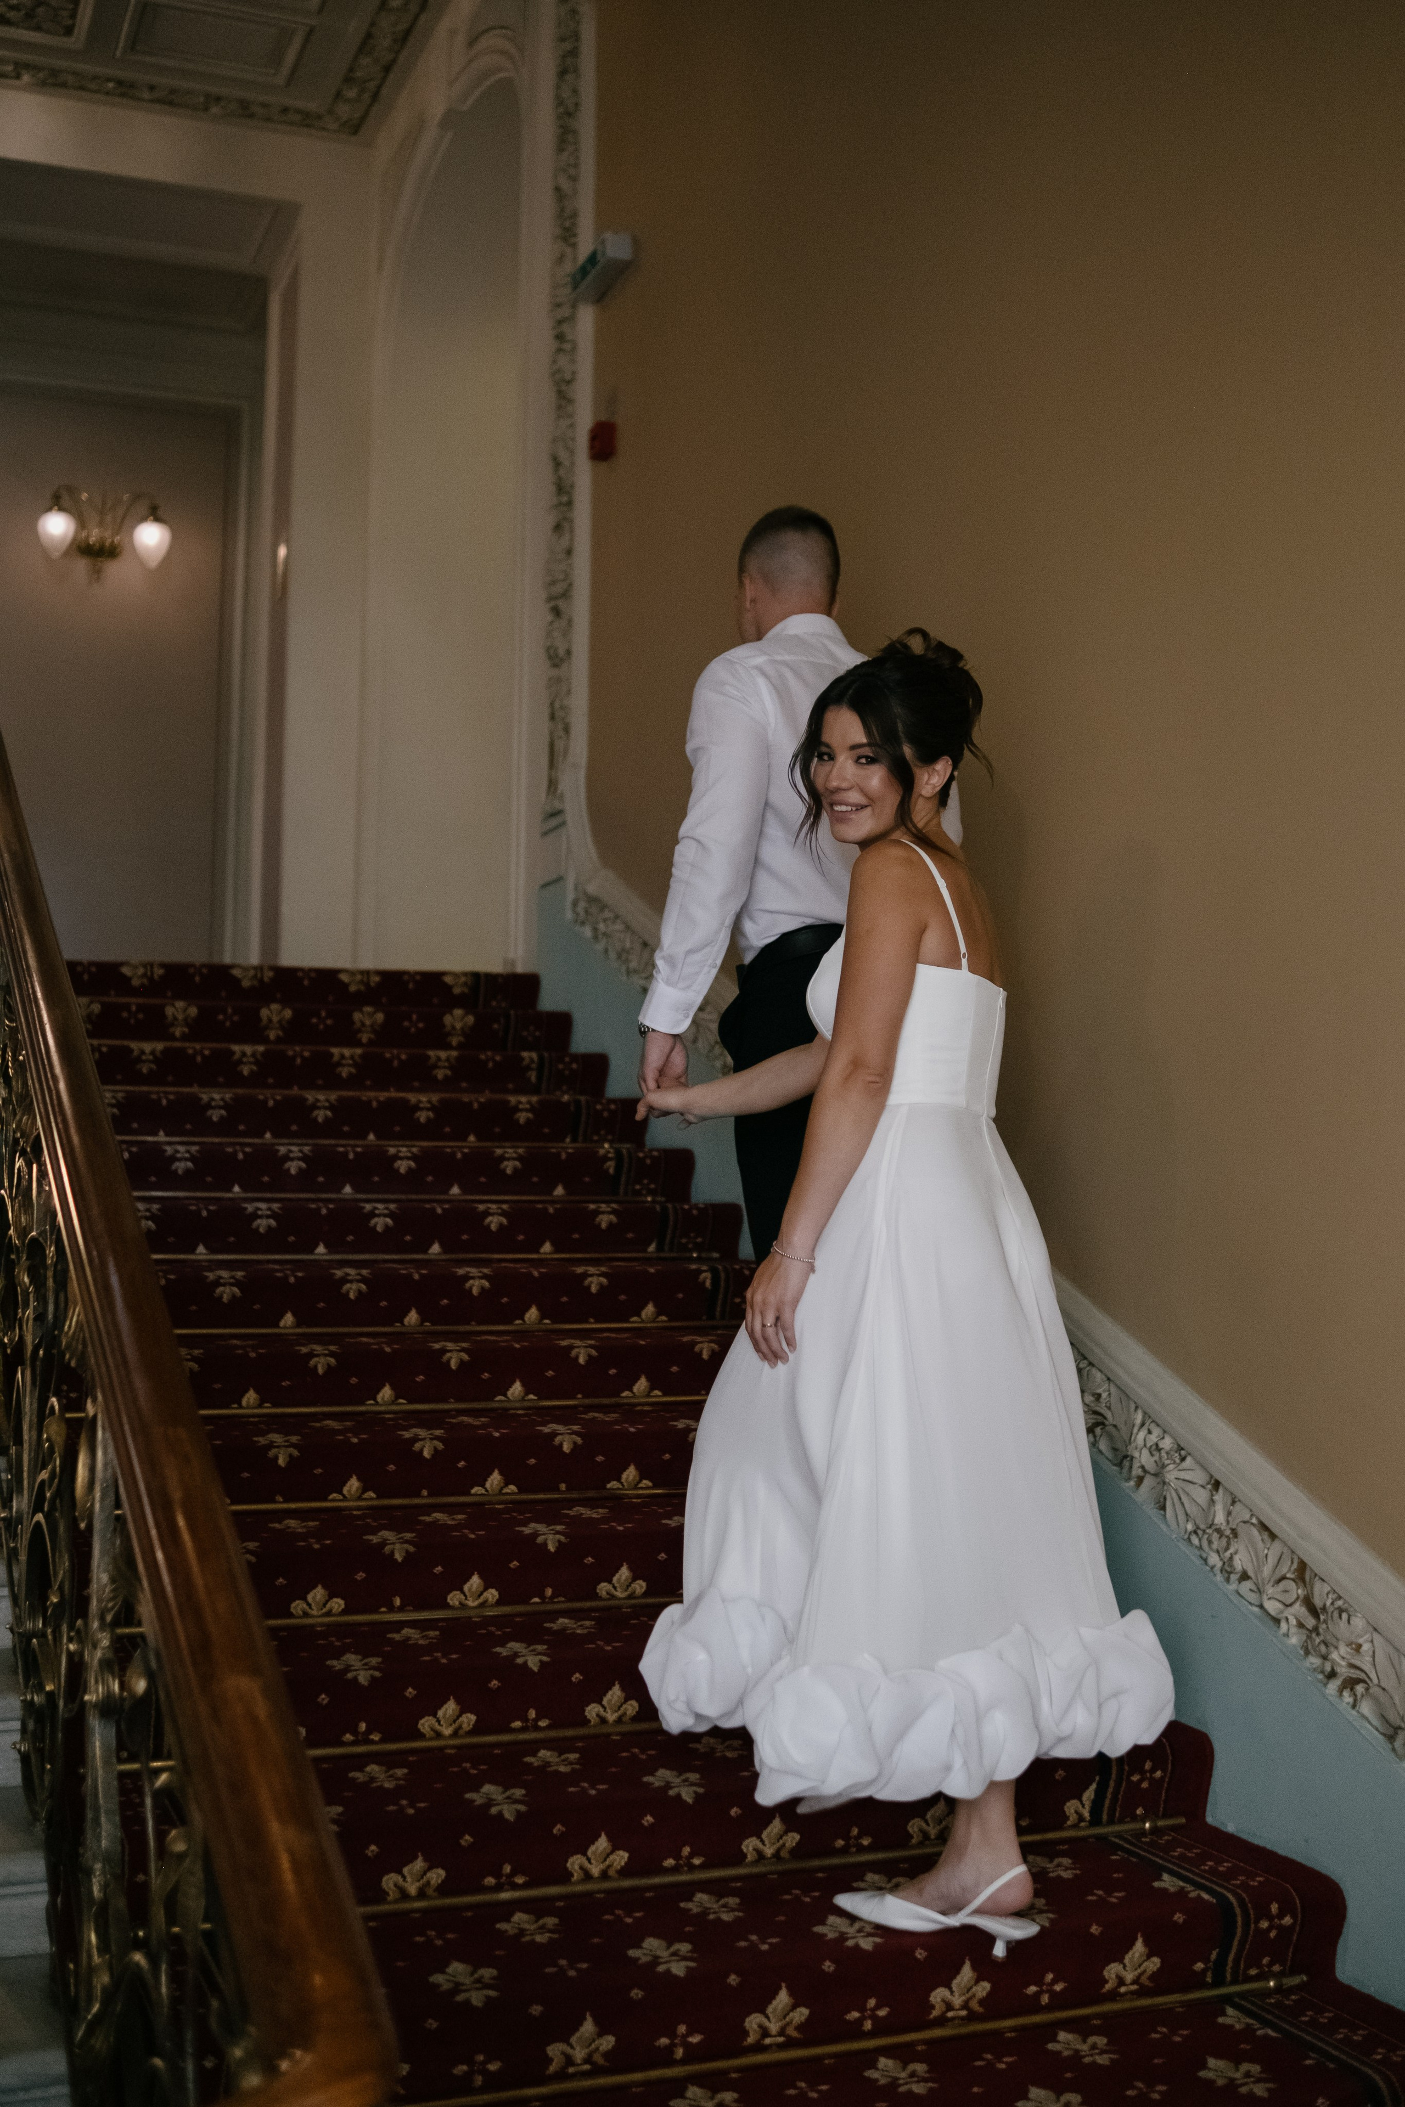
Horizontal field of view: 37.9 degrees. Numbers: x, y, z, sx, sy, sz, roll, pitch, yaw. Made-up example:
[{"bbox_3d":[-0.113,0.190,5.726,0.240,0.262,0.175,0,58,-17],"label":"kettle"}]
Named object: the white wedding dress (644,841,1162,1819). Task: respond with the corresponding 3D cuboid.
[{"bbox_3d":[0.280,0.340,2.810,0.700,1.260,0.620,-2,-5,30],"label":"white wedding dress"}]

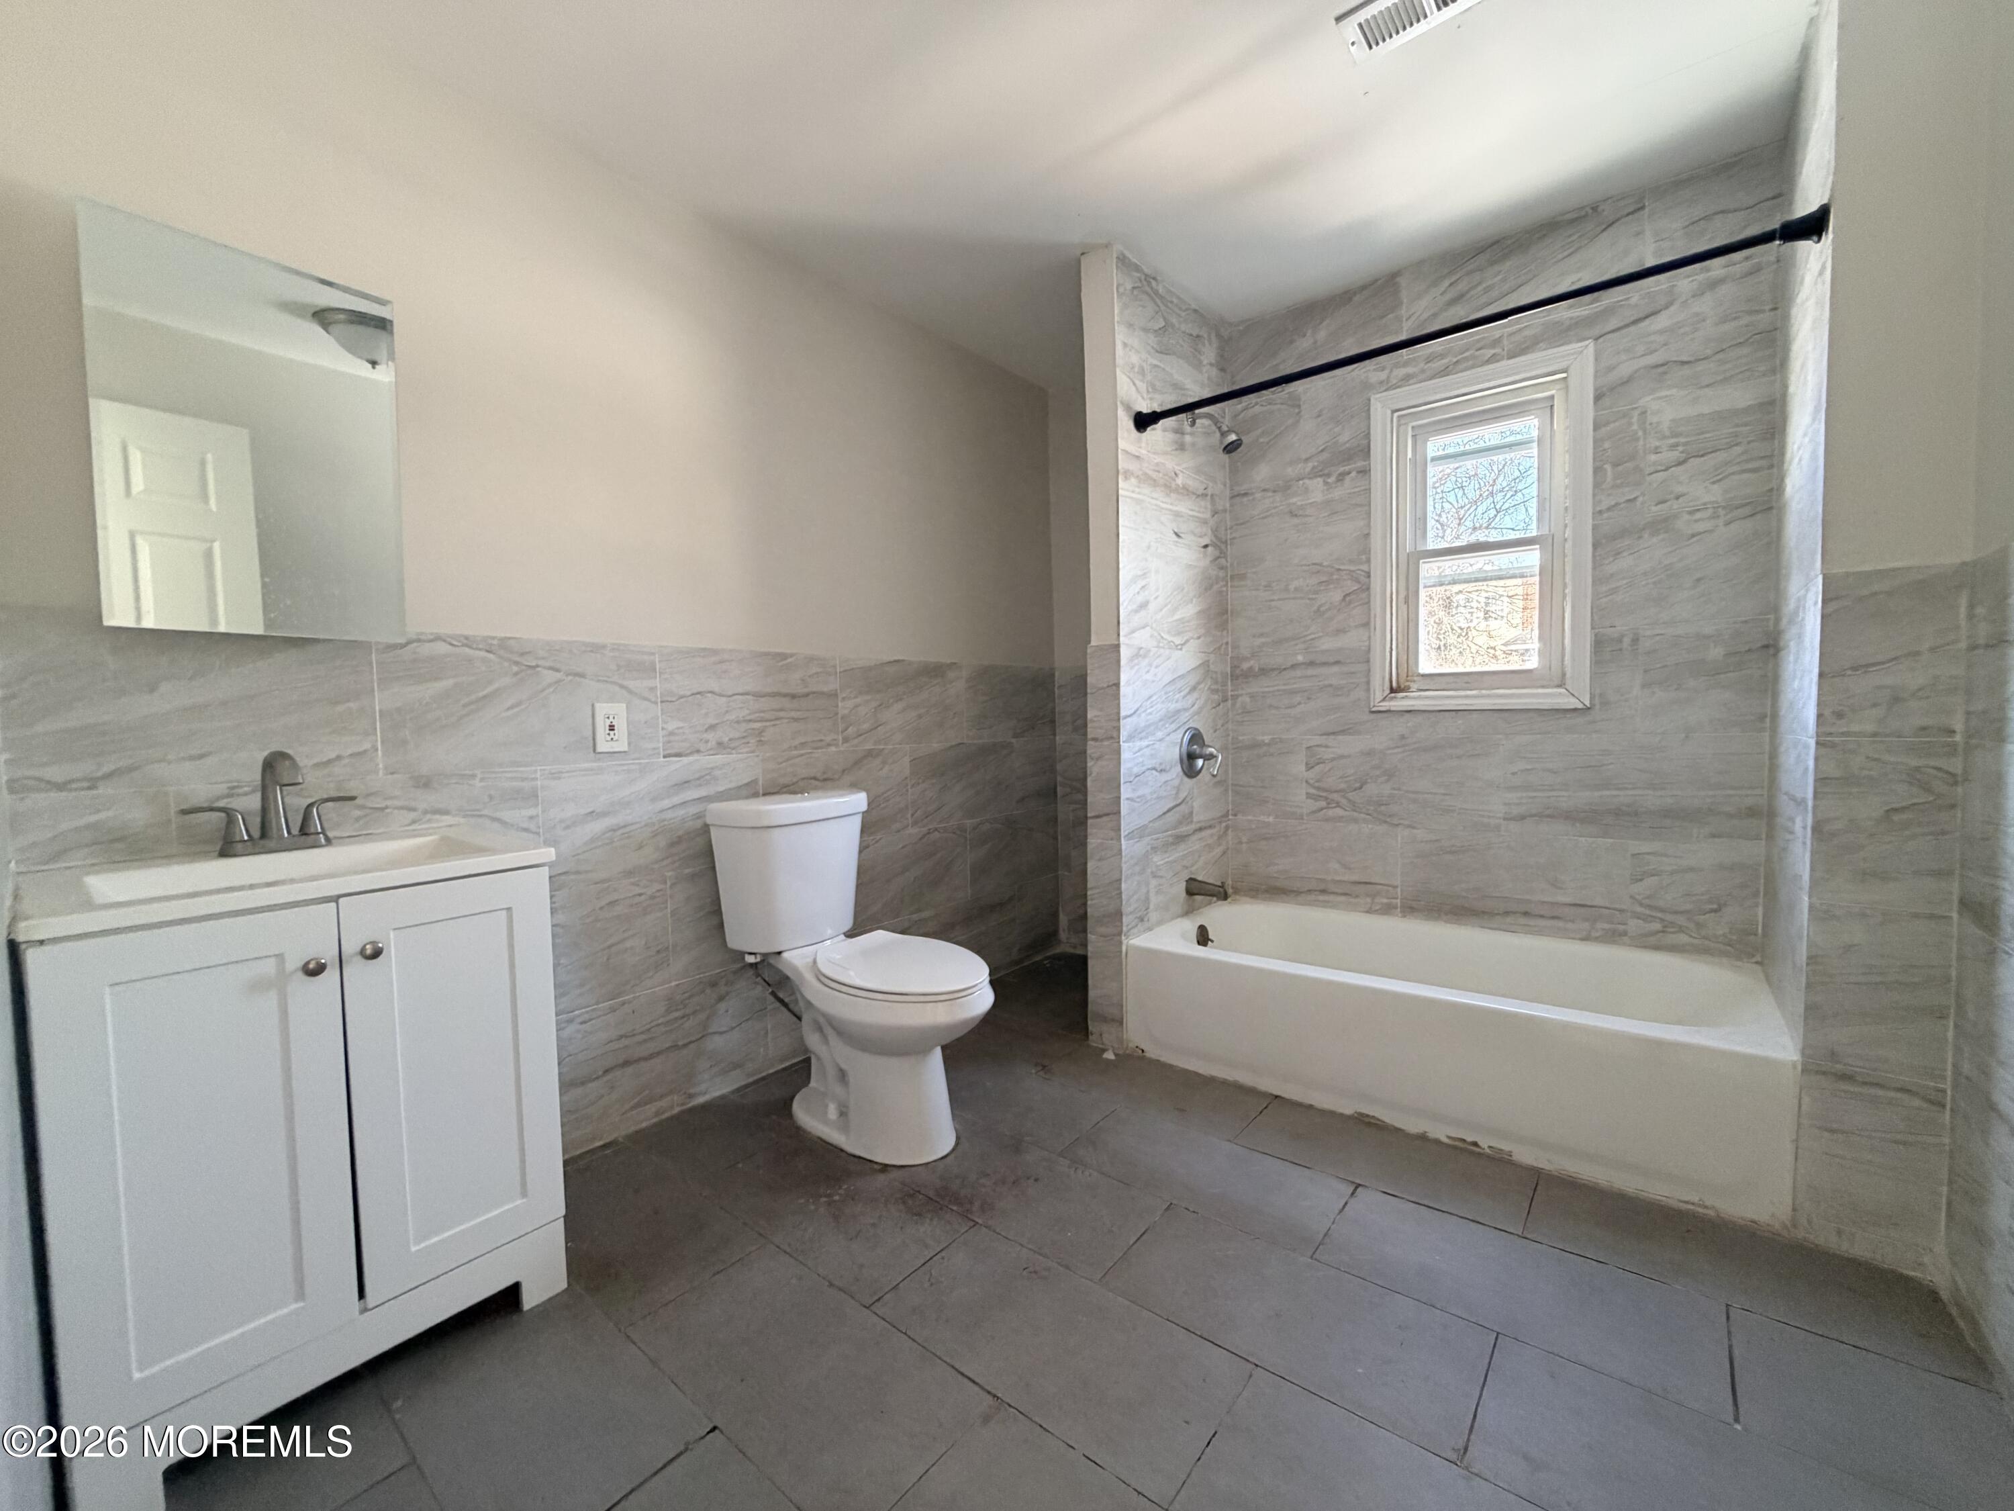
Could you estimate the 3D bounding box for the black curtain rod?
[{"bbox_3d":[0.959,-1.014,2.010,1.498,0.060,0.060,1,4,39],"label":"black curtain rod"}]

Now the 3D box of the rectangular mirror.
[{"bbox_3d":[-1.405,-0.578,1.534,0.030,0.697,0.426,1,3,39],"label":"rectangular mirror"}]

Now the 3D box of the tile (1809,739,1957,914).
[{"bbox_3d":[1.602,0.127,1.492,0.180,0.307,0.011,1,3,39],"label":"tile"}]

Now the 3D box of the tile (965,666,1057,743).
[{"bbox_3d":[0.022,-0.222,3.314,0.011,0.302,0.588,1,3,39],"label":"tile"}]

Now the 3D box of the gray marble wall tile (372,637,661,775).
[{"bbox_3d":[-1.117,-0.121,1.930,0.010,0.298,0.608,1,3,39],"label":"gray marble wall tile"}]

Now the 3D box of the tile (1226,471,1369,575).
[{"bbox_3d":[1.036,-0.827,2.927,0.493,0.302,0.011,1,3,39],"label":"tile"}]

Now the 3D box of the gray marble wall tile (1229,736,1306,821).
[{"bbox_3d":[0.956,0.085,2.976,0.279,0.297,0.010,1,3,39],"label":"gray marble wall tile"}]

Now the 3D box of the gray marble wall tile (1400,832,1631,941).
[{"bbox_3d":[1.578,0.385,2.573,0.619,0.302,0.011,1,3,39],"label":"gray marble wall tile"}]

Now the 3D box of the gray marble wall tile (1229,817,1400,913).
[{"bbox_3d":[1.081,0.384,2.893,0.586,0.298,0.010,1,3,39],"label":"gray marble wall tile"}]

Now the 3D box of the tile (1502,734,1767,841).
[{"bbox_3d":[1.776,0.087,2.339,0.595,0.298,0.012,1,4,39],"label":"tile"}]

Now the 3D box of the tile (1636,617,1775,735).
[{"bbox_3d":[1.897,-0.209,2.220,0.268,0.303,0.010,1,4,39],"label":"tile"}]

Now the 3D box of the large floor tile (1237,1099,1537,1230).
[{"bbox_3d":[0.882,0.947,1.921,0.604,0.012,0.297,1,4,39],"label":"large floor tile"}]

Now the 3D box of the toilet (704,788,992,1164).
[{"bbox_3d":[-0.379,0.548,2.160,0.808,0.817,0.409,1,4,39],"label":"toilet"}]

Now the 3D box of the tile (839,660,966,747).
[{"bbox_3d":[-0.353,-0.182,2.864,0.012,0.298,0.600,1,4,39],"label":"tile"}]

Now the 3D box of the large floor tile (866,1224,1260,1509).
[{"bbox_3d":[0.077,0.990,1.383,0.600,0.012,0.308,1,4,39],"label":"large floor tile"}]

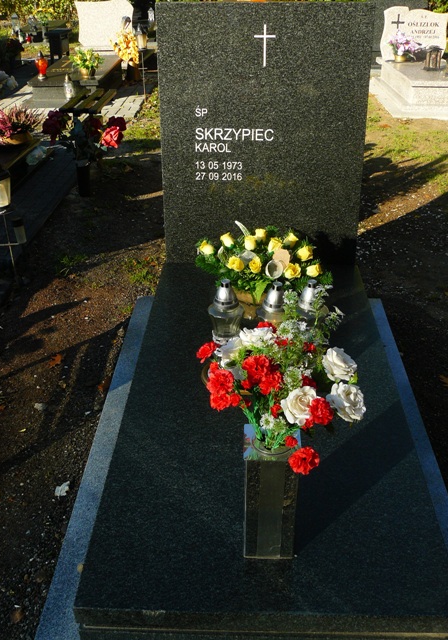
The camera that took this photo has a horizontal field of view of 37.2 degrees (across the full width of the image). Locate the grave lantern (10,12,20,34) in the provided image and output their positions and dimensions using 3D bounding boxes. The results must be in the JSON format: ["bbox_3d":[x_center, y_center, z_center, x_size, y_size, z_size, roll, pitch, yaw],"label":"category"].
[{"bbox_3d":[-3.440,-4.910,11.000,0.150,0.330,0.150,1,28,2],"label":"grave lantern"}]

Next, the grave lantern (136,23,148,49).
[{"bbox_3d":[-0.881,-3.077,7.226,0.125,0.280,0.125,1,28,2],"label":"grave lantern"}]

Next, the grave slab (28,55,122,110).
[{"bbox_3d":[-1.710,-2.880,8.000,0.800,0.330,1.820,1,29,1],"label":"grave slab"}]

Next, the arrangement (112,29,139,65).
[{"bbox_3d":[-1.280,-3.560,8.660,0.340,0.450,0.320,1,28,2],"label":"arrangement"}]

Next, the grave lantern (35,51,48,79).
[{"bbox_3d":[-2.000,-2.804,7.304,0.140,0.280,0.140,1,28,2],"label":"grave lantern"}]

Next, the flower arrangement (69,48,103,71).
[{"bbox_3d":[-1.521,-2.862,7.310,0.370,0.240,0.310,1,28,2],"label":"flower arrangement"}]

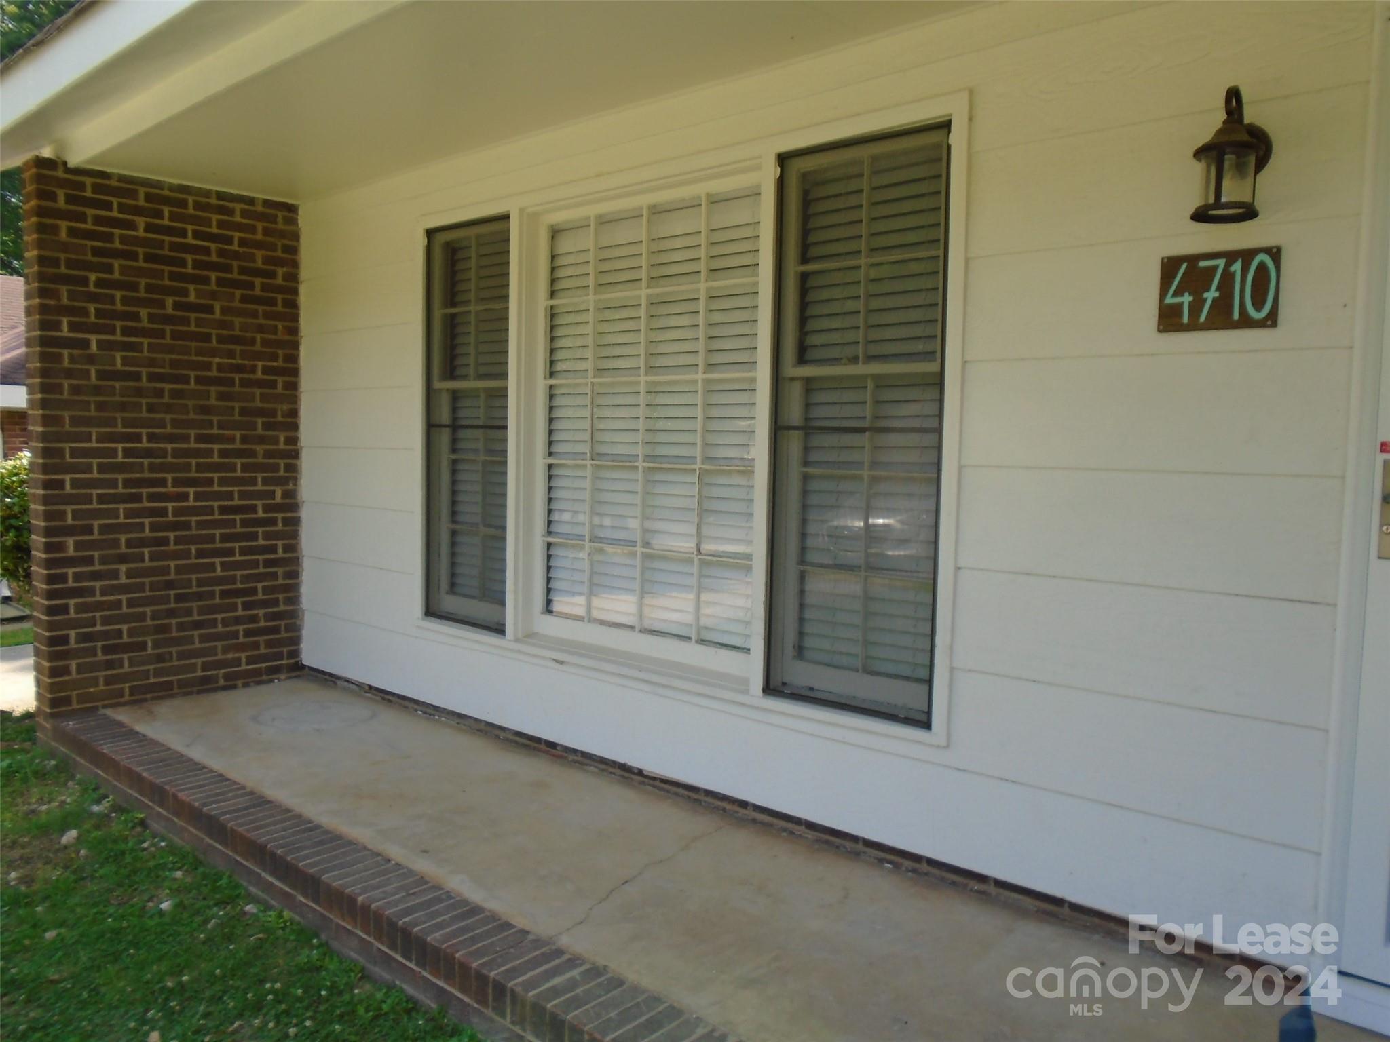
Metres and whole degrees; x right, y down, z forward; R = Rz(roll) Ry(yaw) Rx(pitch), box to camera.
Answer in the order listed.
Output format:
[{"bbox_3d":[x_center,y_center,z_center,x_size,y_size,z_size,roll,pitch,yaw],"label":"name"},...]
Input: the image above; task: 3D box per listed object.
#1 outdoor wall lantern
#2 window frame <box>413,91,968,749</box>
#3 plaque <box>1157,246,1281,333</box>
[{"bbox_3d":[1.174,-0.802,2.286,0.159,0.294,0.197,5,6,42],"label":"outdoor wall lantern"},{"bbox_3d":[-0.228,-0.344,3.758,2.639,1.786,0.110,5,6,42],"label":"window frame"},{"bbox_3d":[1.201,-0.528,2.397,0.253,0.177,0.020,5,6,42],"label":"plaque"}]

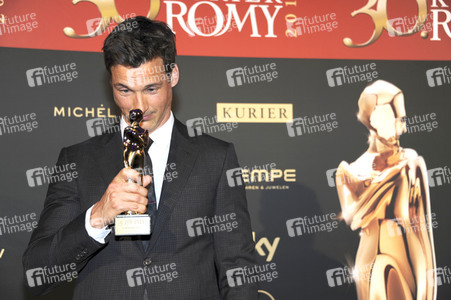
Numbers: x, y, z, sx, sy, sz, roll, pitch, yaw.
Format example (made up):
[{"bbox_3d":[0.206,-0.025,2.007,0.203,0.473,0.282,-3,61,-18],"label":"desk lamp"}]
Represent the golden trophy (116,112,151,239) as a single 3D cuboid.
[{"bbox_3d":[-0.194,0.051,1.800,0.076,0.275,0.070,1,-6,-3],"label":"golden trophy"}]

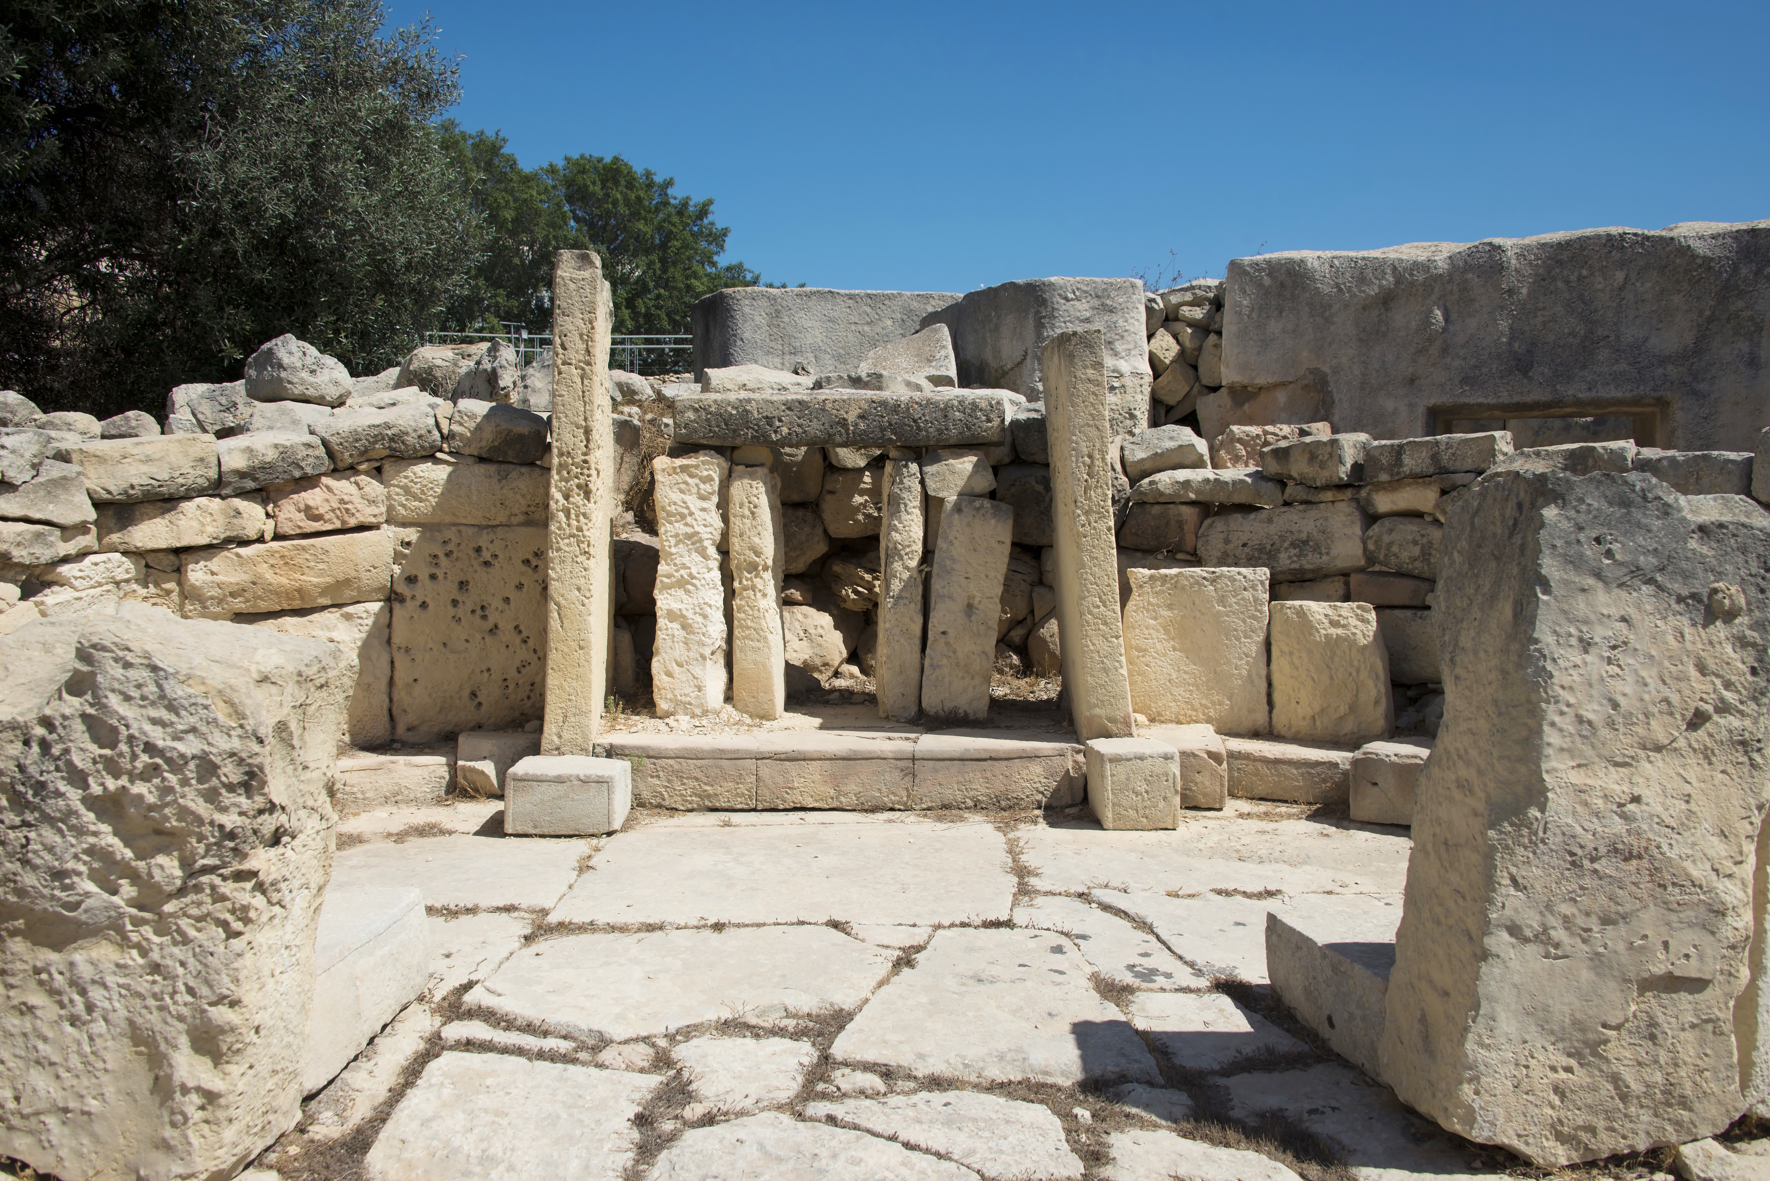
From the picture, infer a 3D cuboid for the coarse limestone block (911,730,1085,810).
[{"bbox_3d":[0.655,1.041,8.000,0.950,0.350,0.580,0,3,-5],"label":"coarse limestone block"}]

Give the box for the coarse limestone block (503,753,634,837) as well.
[{"bbox_3d":[-2.100,1.363,9.130,0.680,0.380,0.620,0,0,-2],"label":"coarse limestone block"}]

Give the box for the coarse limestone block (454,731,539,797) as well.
[{"bbox_3d":[-2.482,1.120,8.950,0.487,0.316,0.650,0,2,-8],"label":"coarse limestone block"}]

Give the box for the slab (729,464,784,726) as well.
[{"bbox_3d":[-1.025,0.020,10.930,0.370,1.950,0.400,0,0,-3],"label":"slab"}]

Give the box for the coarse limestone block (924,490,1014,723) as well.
[{"bbox_3d":[0.520,0.118,8.700,0.430,1.400,0.240,5,3,0],"label":"coarse limestone block"}]

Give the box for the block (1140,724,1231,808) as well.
[{"bbox_3d":[2.150,1.315,10.100,0.620,0.460,0.700,0,0,6],"label":"block"}]

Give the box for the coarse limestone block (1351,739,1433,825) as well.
[{"bbox_3d":[3.045,1.131,8.150,0.480,0.400,0.550,1,2,26],"label":"coarse limestone block"}]

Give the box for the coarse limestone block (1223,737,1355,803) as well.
[{"bbox_3d":[2.582,1.139,8.785,0.800,0.280,0.650,0,2,12],"label":"coarse limestone block"}]

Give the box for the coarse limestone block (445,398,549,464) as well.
[{"bbox_3d":[-2.320,-0.953,8.250,0.540,0.340,0.400,0,3,-5],"label":"coarse limestone block"}]

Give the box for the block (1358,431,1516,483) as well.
[{"bbox_3d":[3.756,-0.905,9.373,0.900,0.290,0.380,-2,1,33],"label":"block"}]

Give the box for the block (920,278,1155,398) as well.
[{"bbox_3d":[1.221,-1.751,11.000,1.100,1.250,1.350,-2,3,-30],"label":"block"}]

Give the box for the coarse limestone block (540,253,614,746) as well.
[{"bbox_3d":[-1.783,-0.477,7.980,0.300,2.860,0.450,1,3,0],"label":"coarse limestone block"}]

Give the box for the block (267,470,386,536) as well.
[{"bbox_3d":[-3.749,-0.589,9.285,0.680,0.370,0.420,-6,3,-15],"label":"block"}]

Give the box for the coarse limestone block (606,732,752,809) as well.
[{"bbox_3d":[-1.277,1.122,8.550,0.905,0.395,0.520,0,2,-1],"label":"coarse limestone block"}]

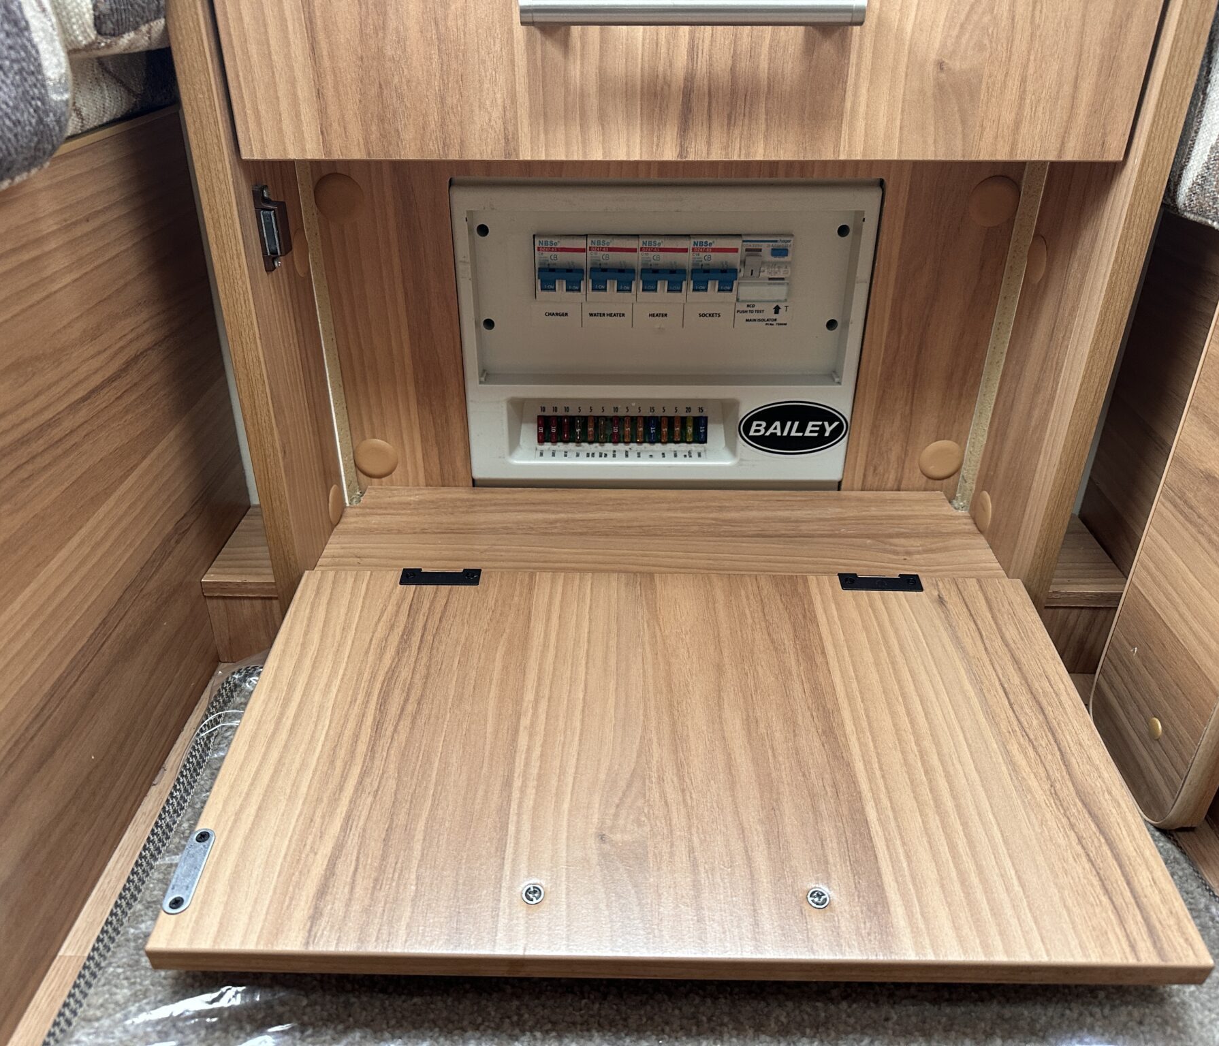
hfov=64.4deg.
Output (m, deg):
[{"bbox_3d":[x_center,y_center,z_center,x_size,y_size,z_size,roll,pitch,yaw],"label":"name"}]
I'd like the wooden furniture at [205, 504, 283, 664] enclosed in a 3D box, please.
[{"bbox_3d":[-0.244,0.043,0.708,0.060,0.067,0.102,0,30,1],"label":"wooden furniture"}]

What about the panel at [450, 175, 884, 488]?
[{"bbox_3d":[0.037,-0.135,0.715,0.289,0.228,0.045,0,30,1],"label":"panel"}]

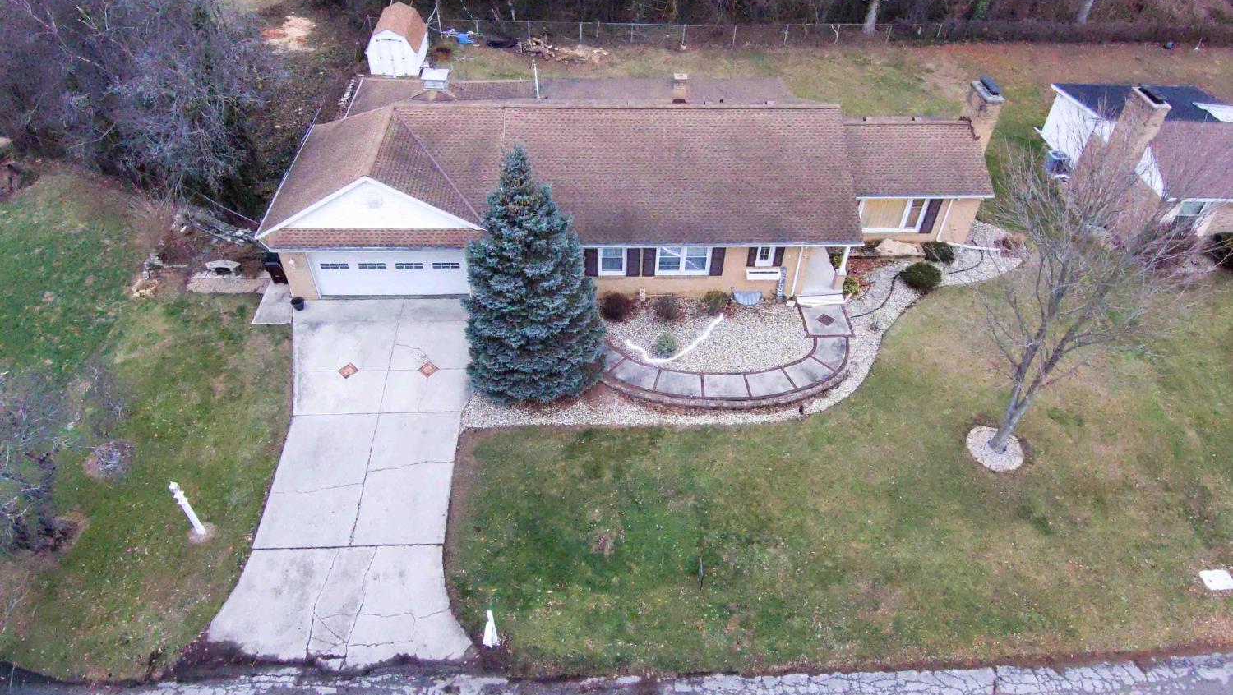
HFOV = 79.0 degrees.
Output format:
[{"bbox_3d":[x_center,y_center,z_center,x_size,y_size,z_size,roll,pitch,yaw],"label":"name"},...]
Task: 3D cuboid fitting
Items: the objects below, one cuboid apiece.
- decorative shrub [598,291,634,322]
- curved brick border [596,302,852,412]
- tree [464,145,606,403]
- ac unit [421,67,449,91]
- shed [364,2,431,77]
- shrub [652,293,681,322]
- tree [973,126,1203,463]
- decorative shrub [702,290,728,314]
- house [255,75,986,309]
[{"bbox_3d":[0.013,-1.282,23.883,1.100,0.900,1.080,-1,41,-3],"label":"decorative shrub"},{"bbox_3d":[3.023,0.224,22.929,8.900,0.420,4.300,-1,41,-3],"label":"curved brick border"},{"bbox_3d":[-2.398,-2.258,20.395,4.150,6.900,4.150,-1,41,-3],"label":"tree"},{"bbox_3d":[-6.923,-10.277,28.605,0.950,0.650,1.000,-1,41,-3],"label":"ac unit"},{"bbox_3d":[-11.526,-16.318,39.487,2.550,2.360,4.100,-1,41,-3],"label":"shed"},{"bbox_3d":[1.604,-1.257,23.919,0.950,0.900,0.950,-1,41,-3],"label":"shrub"},{"bbox_3d":[10.455,-0.577,17.446,5.500,9.200,5.400,-1,41,-3],"label":"tree"},{"bbox_3d":[3.216,-1.490,24.371,0.880,0.750,0.880,-1,41,-3],"label":"decorative shrub"},{"bbox_3d":[1.043,-7.575,27.720,24.800,5.450,12.900,-1,41,-3],"label":"house"}]

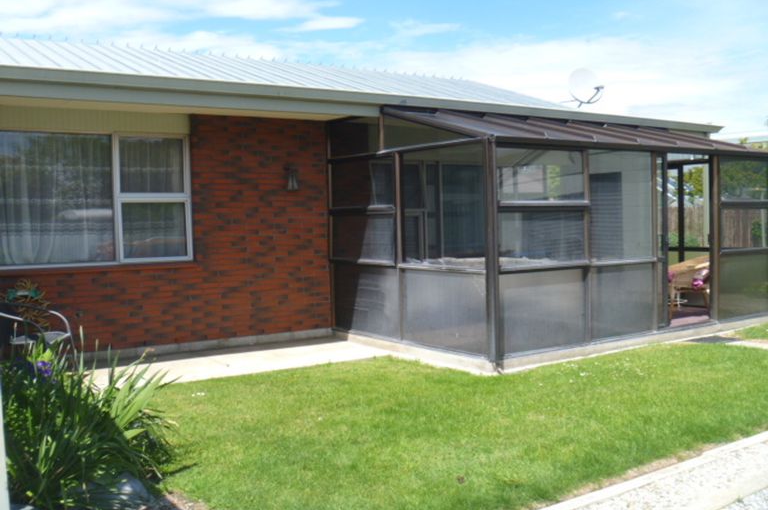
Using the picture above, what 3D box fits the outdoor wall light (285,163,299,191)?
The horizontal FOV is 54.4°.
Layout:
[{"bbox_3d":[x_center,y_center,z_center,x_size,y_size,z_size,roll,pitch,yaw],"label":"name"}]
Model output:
[{"bbox_3d":[-1.023,-0.863,8.259,0.120,0.305,0.190,-3,3,-33],"label":"outdoor wall light"}]

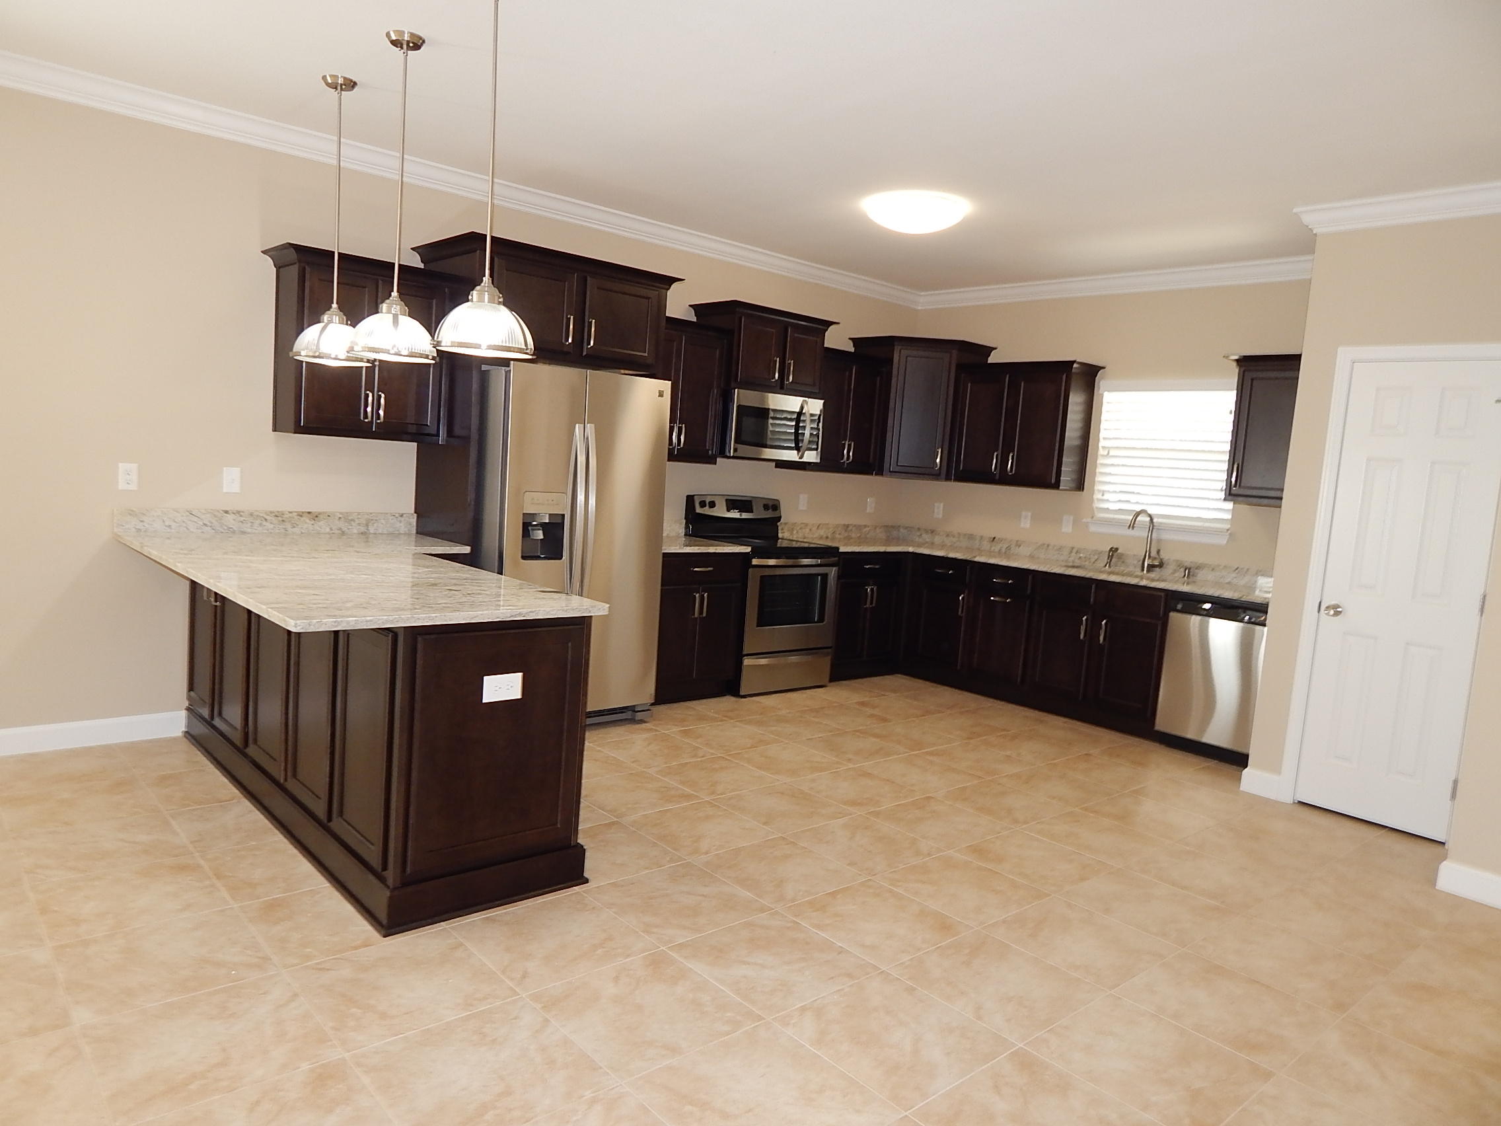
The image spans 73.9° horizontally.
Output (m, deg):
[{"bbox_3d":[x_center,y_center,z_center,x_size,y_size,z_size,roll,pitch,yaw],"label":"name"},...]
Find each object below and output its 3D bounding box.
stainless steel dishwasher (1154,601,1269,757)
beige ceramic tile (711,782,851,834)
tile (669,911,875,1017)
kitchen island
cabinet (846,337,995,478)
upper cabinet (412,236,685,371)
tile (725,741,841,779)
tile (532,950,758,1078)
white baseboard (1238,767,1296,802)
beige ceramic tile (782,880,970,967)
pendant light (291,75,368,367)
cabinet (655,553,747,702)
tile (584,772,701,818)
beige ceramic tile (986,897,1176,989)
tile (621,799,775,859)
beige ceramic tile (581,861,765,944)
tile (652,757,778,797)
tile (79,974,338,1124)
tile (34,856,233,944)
[{"bbox_3d":[2.713,0.610,5.530,0.600,0.820,0.600,-1,8,-42],"label":"stainless steel dishwasher"},{"bbox_3d":[0.139,1.027,4.170,0.447,0.010,0.447,-1,8,-42],"label":"beige ceramic tile"},{"bbox_3d":[0.066,1.145,2.871,0.450,0.010,0.450,-1,8,-42],"label":"tile"},{"bbox_3d":[-1.579,0.427,3.797,1.042,0.979,2.324,-1,8,-42],"label":"kitchen island"},{"bbox_3d":[1.194,-1.094,7.268,0.860,0.951,0.683,5,6,3],"label":"cabinet"},{"bbox_3d":[-1.039,-1.273,5.152,1.201,0.523,0.692,-1,8,-42],"label":"upper cabinet"},{"bbox_3d":[0.176,0.964,4.810,0.447,0.010,0.447,-1,8,-42],"label":"tile"},{"bbox_3d":[-0.274,1.159,2.588,0.447,0.010,0.447,-1,8,-42],"label":"tile"},{"bbox_3d":[2.510,1.071,4.846,0.018,0.114,0.223,-1,8,-42],"label":"white baseboard"},{"bbox_3d":[0.404,1.140,3.173,0.450,0.010,0.450,-1,8,-42],"label":"beige ceramic tile"},{"bbox_3d":[-1.624,-1.329,3.900,0.320,1.083,0.320,-1,8,-42],"label":"pendant light"},{"bbox_3d":[-0.497,0.346,5.923,0.670,0.874,0.593,-1,8,-42],"label":"cabinet"},{"bbox_3d":[-0.502,0.976,4.202,0.447,0.010,0.447,-1,8,-42],"label":"tile"},{"bbox_3d":[1.030,1.179,3.114,0.443,0.010,0.443,-1,8,-42],"label":"beige ceramic tile"},{"bbox_3d":[-0.196,1.016,3.807,0.443,0.010,0.443,-1,8,-42],"label":"tile"},{"bbox_3d":[-0.233,1.088,3.206,0.450,0.010,0.450,-1,8,-42],"label":"beige ceramic tile"},{"bbox_3d":[-0.161,0.965,4.483,0.450,0.010,0.450,-1,8,-42],"label":"tile"},{"bbox_3d":[-1.247,1.103,2.300,0.450,0.010,0.450,-1,8,-42],"label":"tile"},{"bbox_3d":[-1.827,0.982,2.941,0.443,0.010,0.443,-1,8,-42],"label":"tile"}]

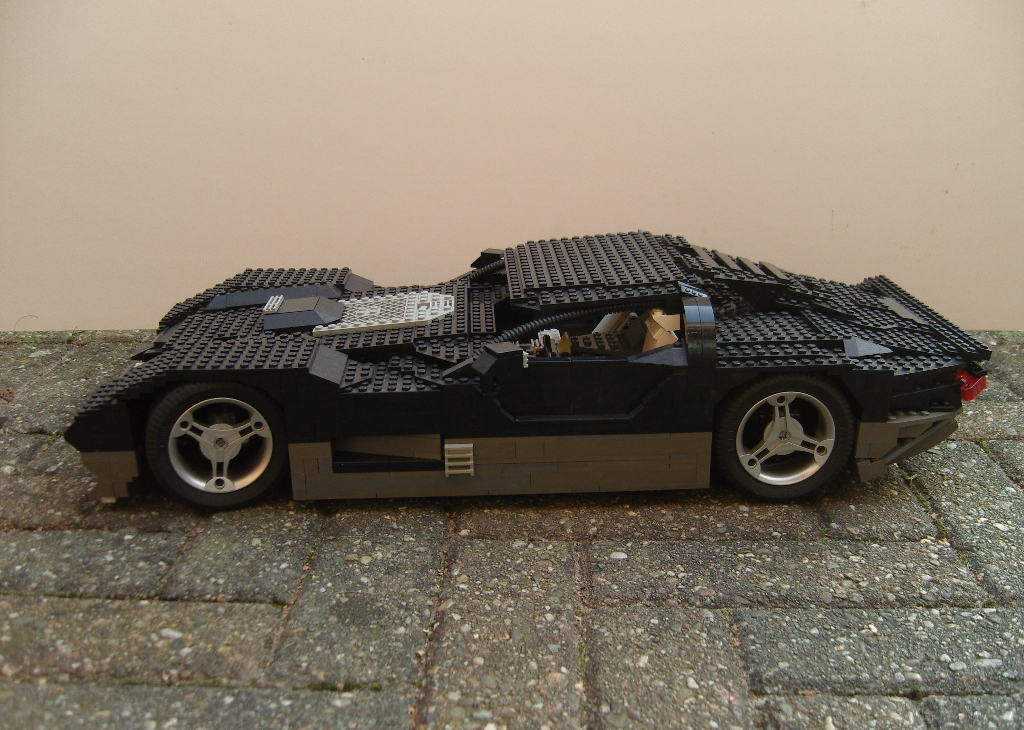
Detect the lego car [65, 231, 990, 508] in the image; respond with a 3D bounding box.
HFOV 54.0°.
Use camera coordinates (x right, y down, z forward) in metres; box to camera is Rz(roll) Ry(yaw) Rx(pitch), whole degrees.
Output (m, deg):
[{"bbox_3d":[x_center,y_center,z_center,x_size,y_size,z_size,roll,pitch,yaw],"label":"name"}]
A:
[{"bbox_3d":[0.011,-0.012,0.677,0.545,0.129,0.215,-1,20,-2],"label":"lego car"}]

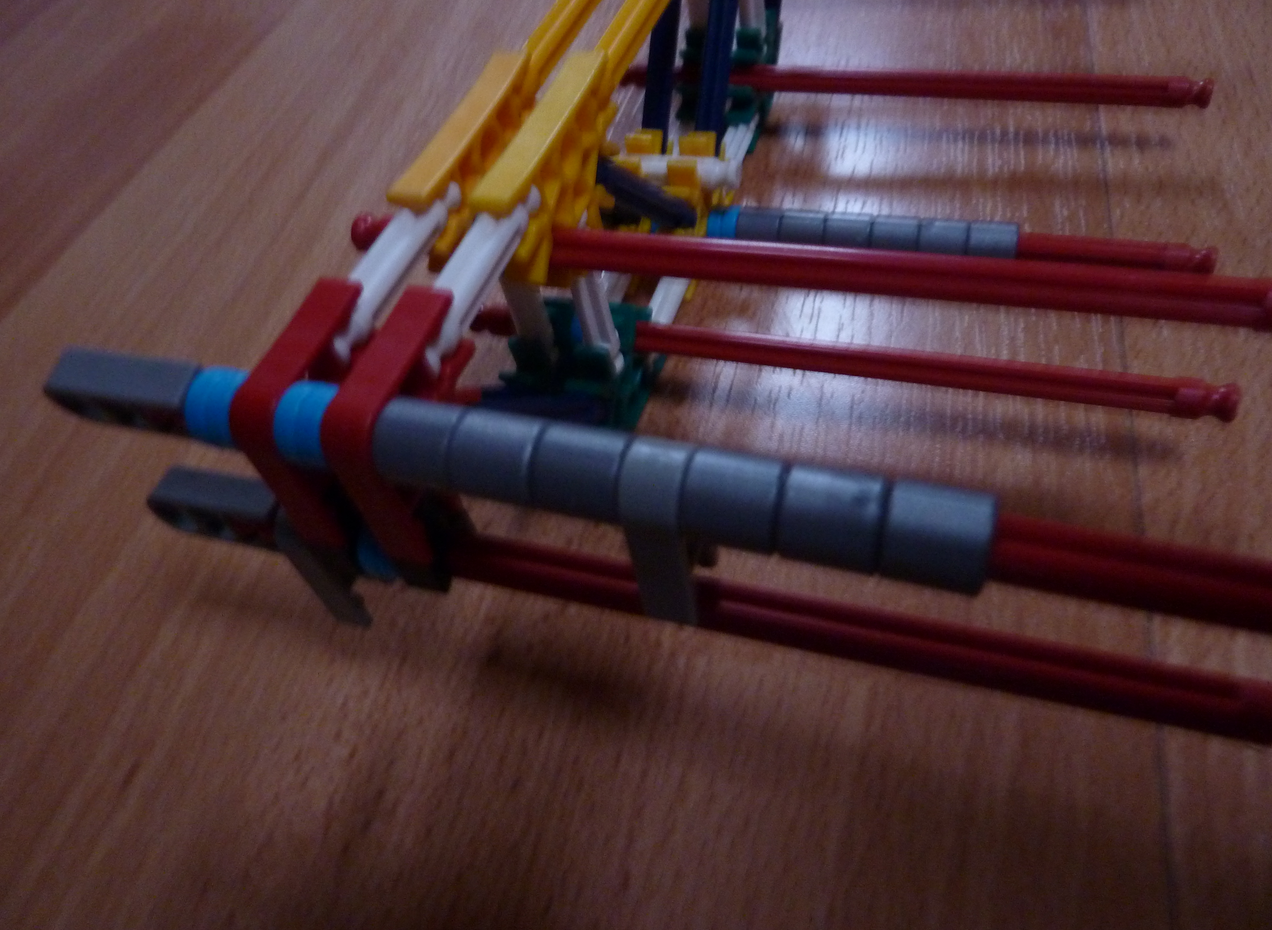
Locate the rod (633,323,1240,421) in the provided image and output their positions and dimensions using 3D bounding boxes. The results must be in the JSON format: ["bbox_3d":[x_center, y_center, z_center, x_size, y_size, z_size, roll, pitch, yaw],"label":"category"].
[{"bbox_3d":[0.029,-0.019,0.158,0.130,0.006,0.006,9,54,18],"label":"rod"}]

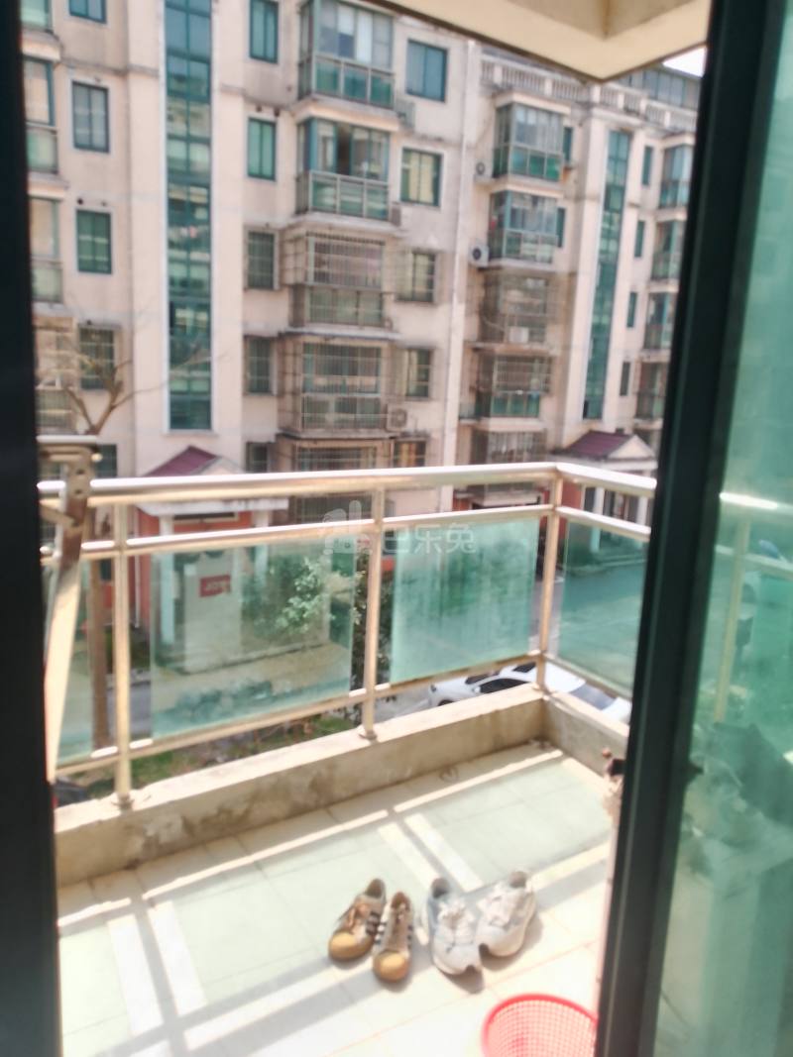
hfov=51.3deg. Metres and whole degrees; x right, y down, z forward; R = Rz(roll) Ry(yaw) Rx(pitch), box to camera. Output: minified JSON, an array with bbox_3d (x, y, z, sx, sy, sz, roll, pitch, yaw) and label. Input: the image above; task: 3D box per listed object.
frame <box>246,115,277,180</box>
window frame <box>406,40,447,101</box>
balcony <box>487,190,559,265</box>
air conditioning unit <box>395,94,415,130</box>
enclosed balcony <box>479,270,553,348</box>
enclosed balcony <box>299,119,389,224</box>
[{"bbox_3d":[-3.649,-10.254,22.294,0.832,1.493,0.120,-4,13,-29],"label":"frame"},{"bbox_3d":[0.868,-13.372,24.121,1.391,1.464,0.120,-4,13,-29],"label":"window frame"},{"bbox_3d":[4.777,-11.299,31.436,2.380,2.400,1.150,-4,13,-30],"label":"balcony"},{"bbox_3d":[0.110,-11.853,23.673,0.770,0.660,0.320,-4,13,-29],"label":"air conditioning unit"},{"bbox_3d":[4.599,-8.330,31.354,2.600,2.450,1.150,-4,13,-29],"label":"enclosed balcony"},{"bbox_3d":[-1.504,-9.786,22.819,2.380,2.300,1.060,-4,13,-30],"label":"enclosed balcony"}]

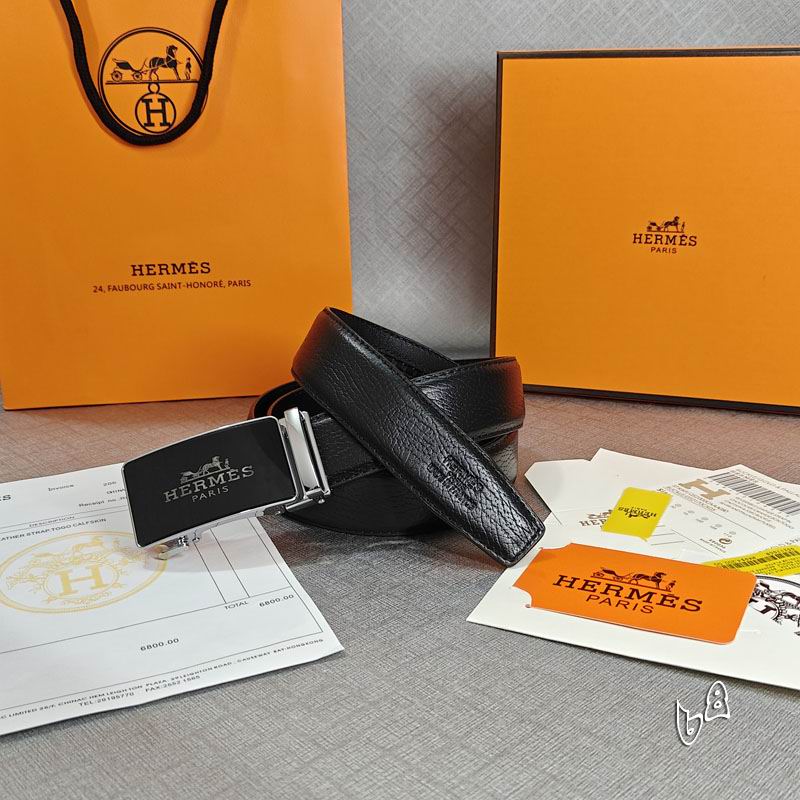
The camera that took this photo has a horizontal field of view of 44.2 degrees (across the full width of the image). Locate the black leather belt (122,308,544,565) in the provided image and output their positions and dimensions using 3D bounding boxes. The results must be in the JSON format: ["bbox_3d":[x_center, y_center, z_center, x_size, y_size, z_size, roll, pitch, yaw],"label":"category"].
[{"bbox_3d":[-0.031,0.005,0.457,0.182,0.087,0.156,-3,21,-7],"label":"black leather belt"}]

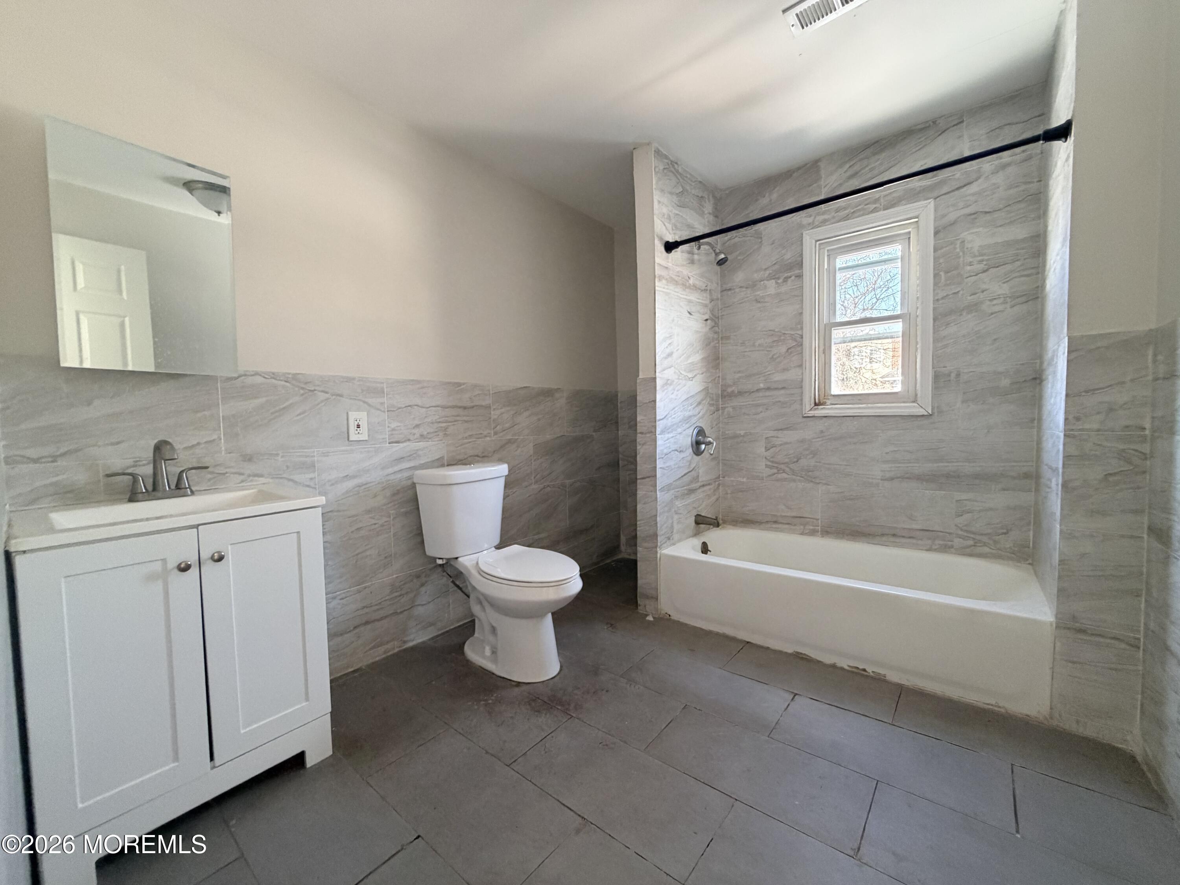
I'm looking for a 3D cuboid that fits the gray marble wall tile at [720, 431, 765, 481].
[{"bbox_3d":[0.956,0.085,2.976,0.279,0.297,0.010,1,3,39],"label":"gray marble wall tile"}]

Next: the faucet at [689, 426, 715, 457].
[{"bbox_3d":[0.688,-0.006,2.822,0.100,0.180,0.178,1,3,39],"label":"faucet"}]

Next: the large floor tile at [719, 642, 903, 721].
[{"bbox_3d":[0.882,0.947,1.921,0.604,0.012,0.297,1,4,39],"label":"large floor tile"}]

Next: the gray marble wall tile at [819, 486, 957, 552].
[{"bbox_3d":[1.578,0.385,2.573,0.619,0.302,0.011,1,3,39],"label":"gray marble wall tile"}]

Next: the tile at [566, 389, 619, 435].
[{"bbox_3d":[0.022,-0.222,3.314,0.011,0.302,0.588,1,3,39],"label":"tile"}]

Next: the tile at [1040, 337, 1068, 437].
[{"bbox_3d":[1.713,-0.192,1.767,0.011,0.302,0.607,1,3,39],"label":"tile"}]

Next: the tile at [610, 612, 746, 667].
[{"bbox_3d":[0.409,0.940,2.309,0.609,0.010,0.307,1,3,39],"label":"tile"}]

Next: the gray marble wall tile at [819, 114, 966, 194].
[{"bbox_3d":[1.521,-1.420,2.426,0.607,0.270,0.010,1,3,39],"label":"gray marble wall tile"}]

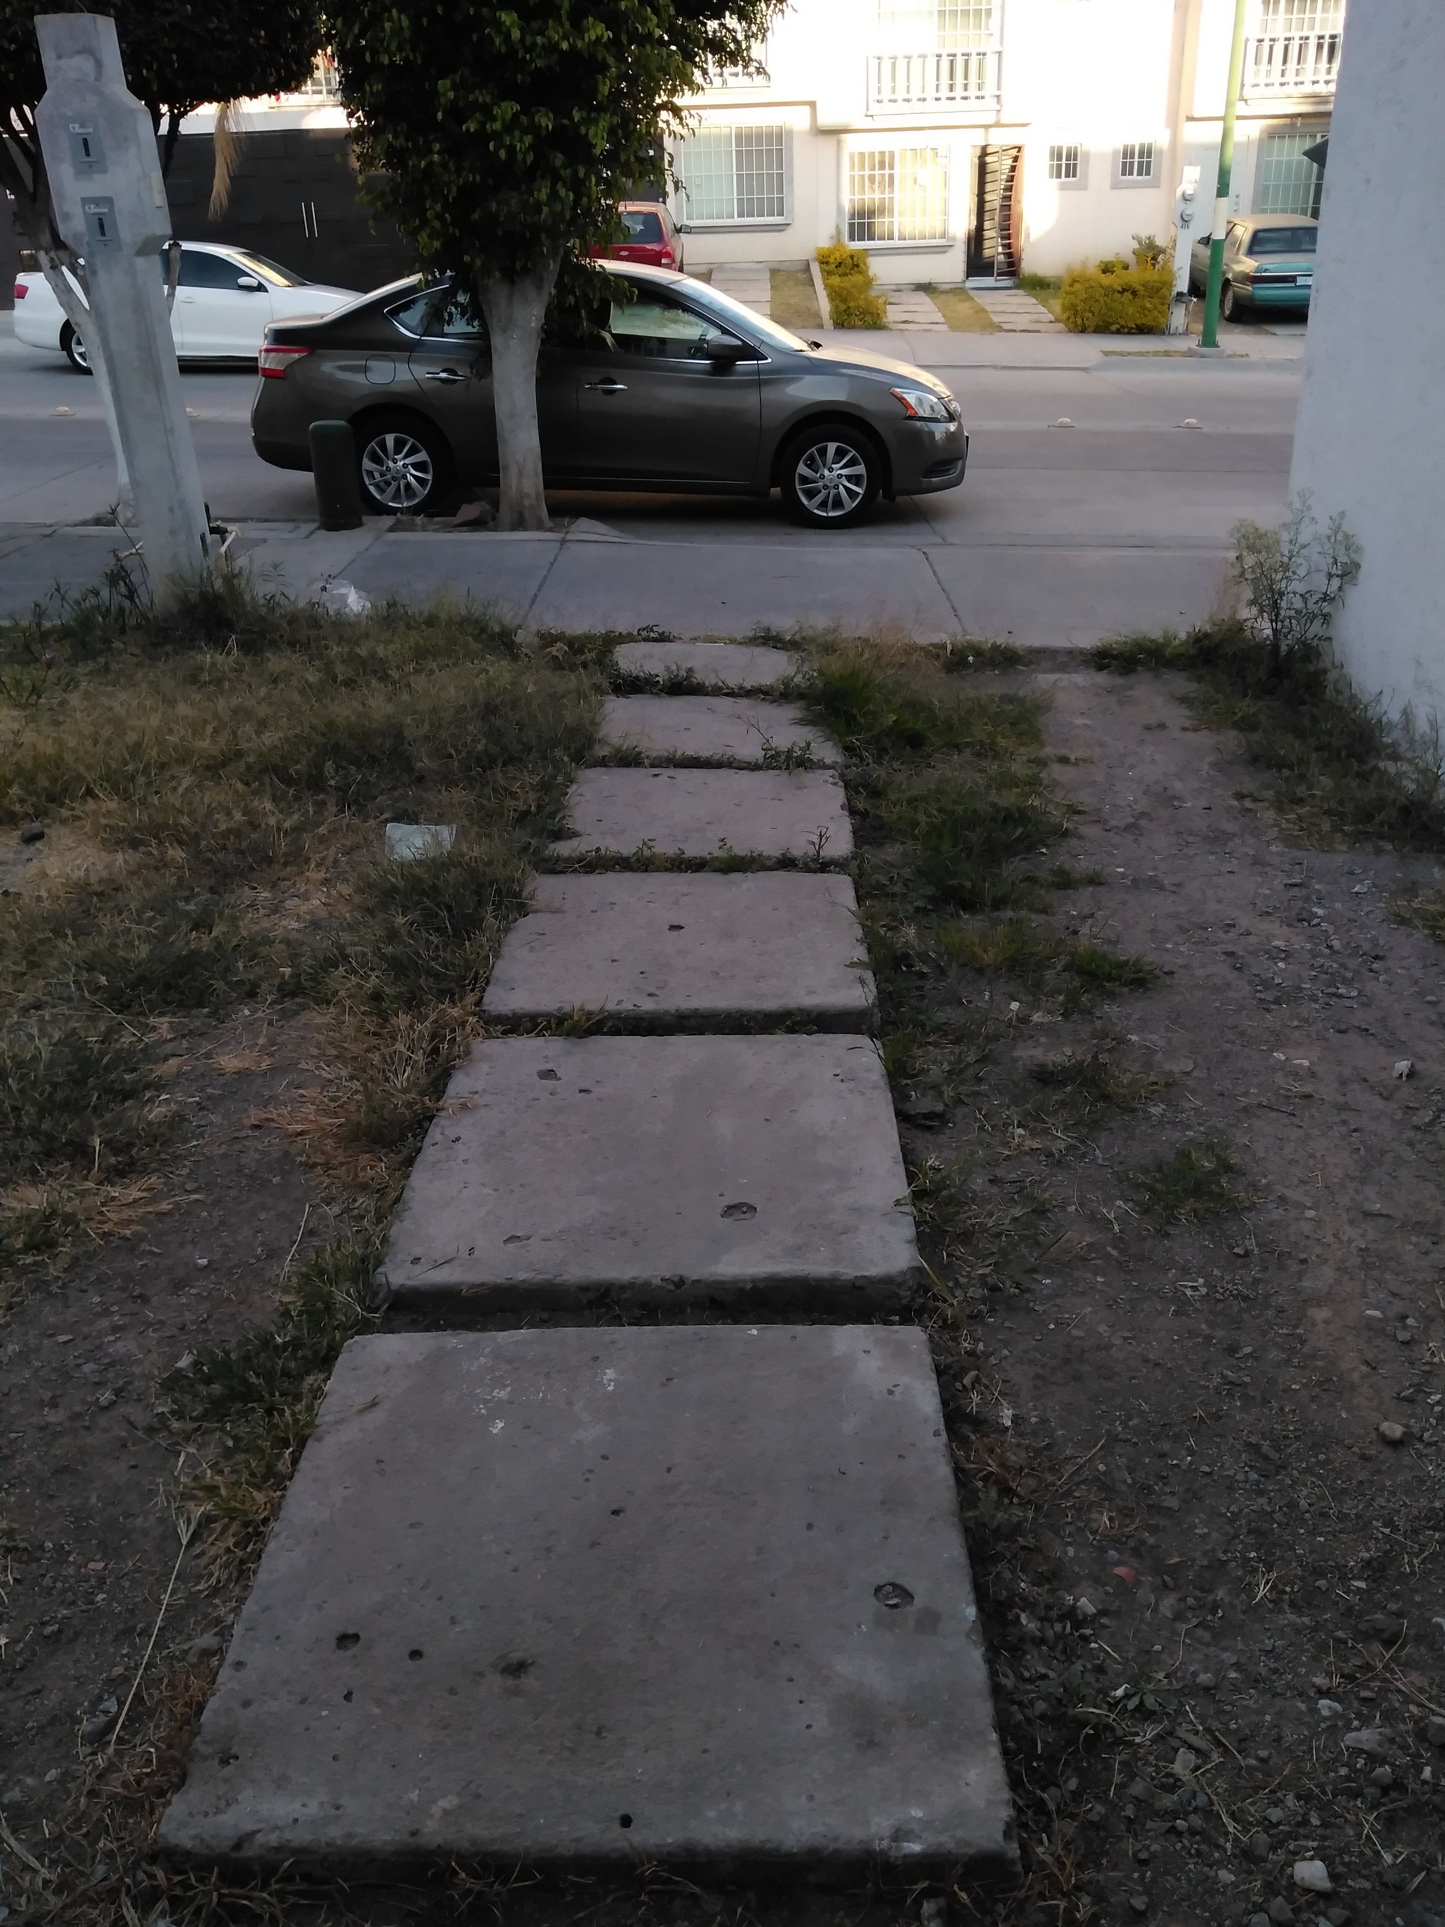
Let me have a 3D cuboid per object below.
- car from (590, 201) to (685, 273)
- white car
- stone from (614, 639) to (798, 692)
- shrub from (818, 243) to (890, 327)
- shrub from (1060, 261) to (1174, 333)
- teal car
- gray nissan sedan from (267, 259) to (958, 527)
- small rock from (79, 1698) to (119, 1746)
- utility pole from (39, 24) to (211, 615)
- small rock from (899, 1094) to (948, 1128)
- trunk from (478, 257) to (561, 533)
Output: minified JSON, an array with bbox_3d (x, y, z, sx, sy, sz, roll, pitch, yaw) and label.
[{"bbox_3d":[-1.549,-11.891,24.168,1.620,1.420,3.750,-2,31,0],"label":"car"},{"bbox_3d":[-6.378,-8.099,17.981,4.620,1.455,1.780,2,24,0],"label":"white car"},{"bbox_3d":[-0.065,-1.115,5.516,0.720,0.070,0.640,-1,25,0],"label":"stone"},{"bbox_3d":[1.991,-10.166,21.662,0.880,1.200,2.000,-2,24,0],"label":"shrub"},{"bbox_3d":[5.771,-9.780,21.265,1.520,0.930,1.050,-2,24,0],"label":"shrub"},{"bbox_3d":[8.791,-11.245,23.213,1.740,1.360,4.500,0,32,2],"label":"teal car"},{"bbox_3d":[-0.667,-3.783,9.473,4.630,1.495,1.760,2,24,0],"label":"gray nissan sedan"},{"bbox_3d":[-0.620,0.752,1.437,0.036,0.026,0.040,-1,25,0],"label":"small rock"},{"bbox_3d":[-2.431,-2.587,5.908,0.420,2.162,0.270,-2,24,0],"label":"utility pole"},{"bbox_3d":[0.343,0.254,2.482,0.080,0.040,0.055,-1,25,0],"label":"small rock"},{"bbox_3d":[-1.099,-3.124,7.993,0.400,1.371,0.360,-2,24,0],"label":"trunk"}]

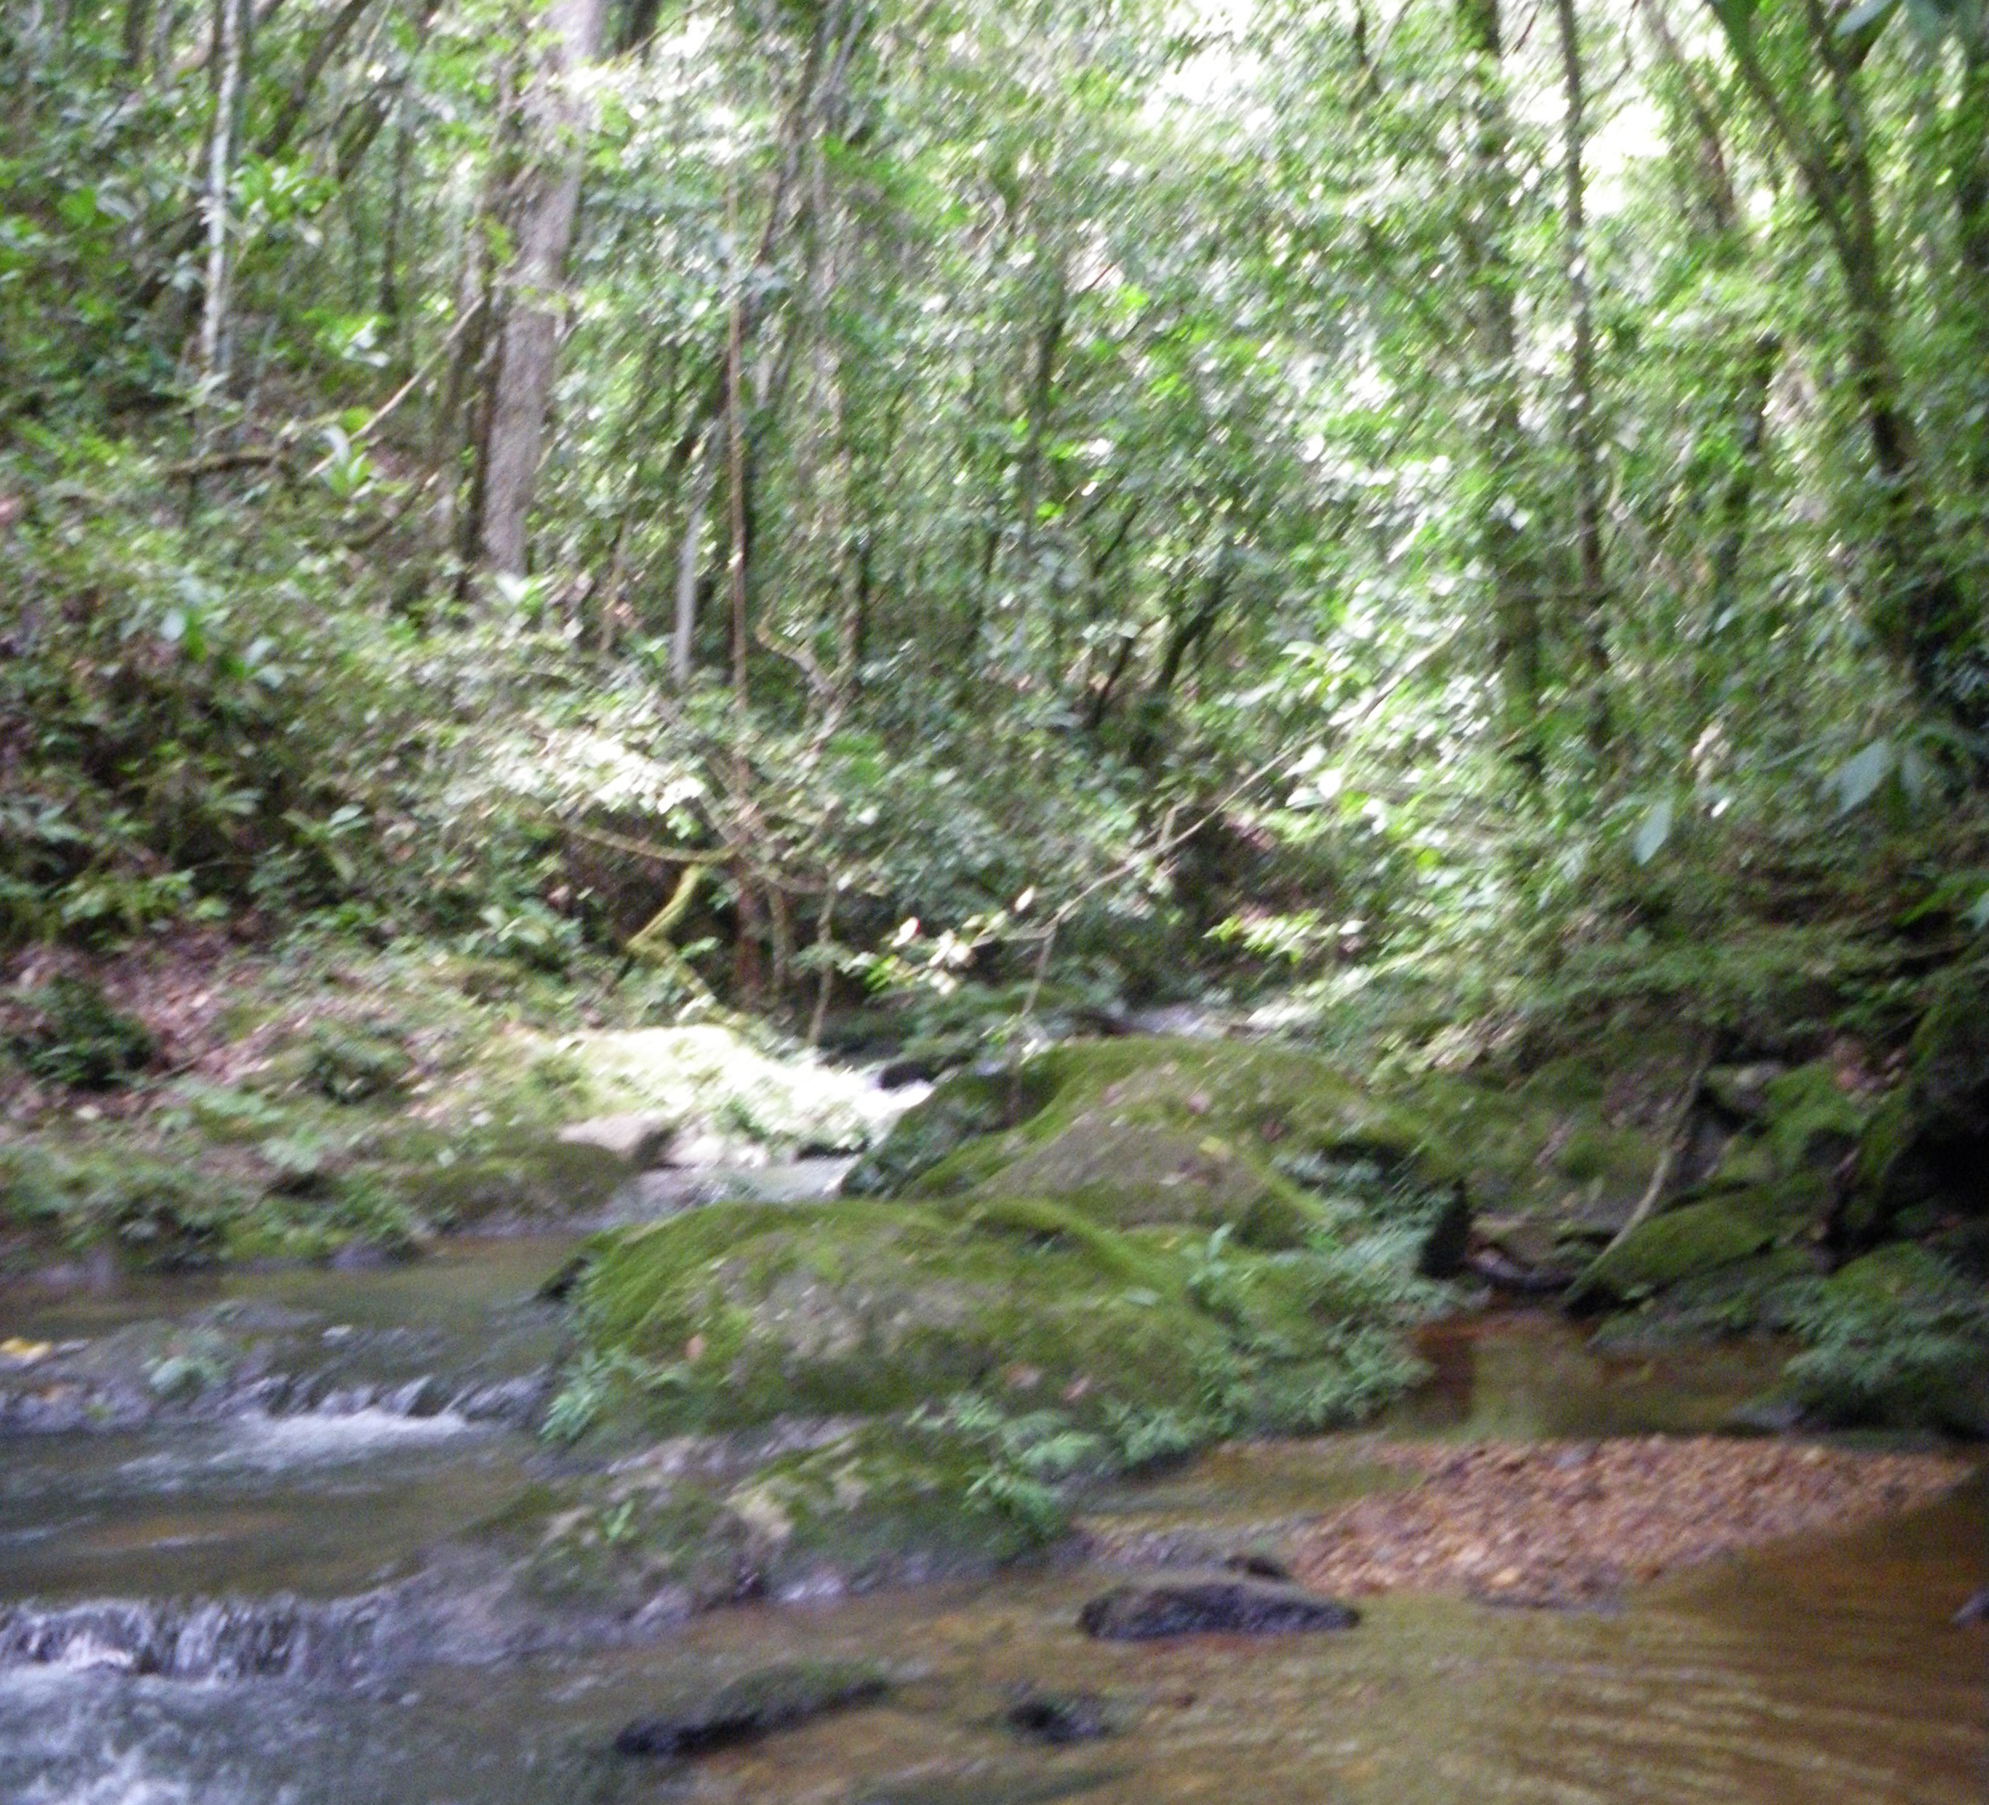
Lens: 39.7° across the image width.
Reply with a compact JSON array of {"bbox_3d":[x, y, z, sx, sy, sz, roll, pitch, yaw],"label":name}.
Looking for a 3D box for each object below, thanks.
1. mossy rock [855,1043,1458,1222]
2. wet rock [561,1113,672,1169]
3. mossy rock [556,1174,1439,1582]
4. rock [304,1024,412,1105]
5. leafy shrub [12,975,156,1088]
[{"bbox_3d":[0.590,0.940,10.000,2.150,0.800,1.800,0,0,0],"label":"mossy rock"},{"bbox_3d":[-1.570,1.020,11.400,0.470,0.220,0.380,0,0,0],"label":"wet rock"},{"bbox_3d":[0.000,1.140,7.100,2.300,0.760,2.200,0,0,0],"label":"mossy rock"},{"bbox_3d":[-2.700,0.720,11.700,0.450,0.320,0.400,0,0,0],"label":"rock"},{"bbox_3d":[-3.700,0.550,11.200,0.580,0.450,0.520,0,0,0],"label":"leafy shrub"}]

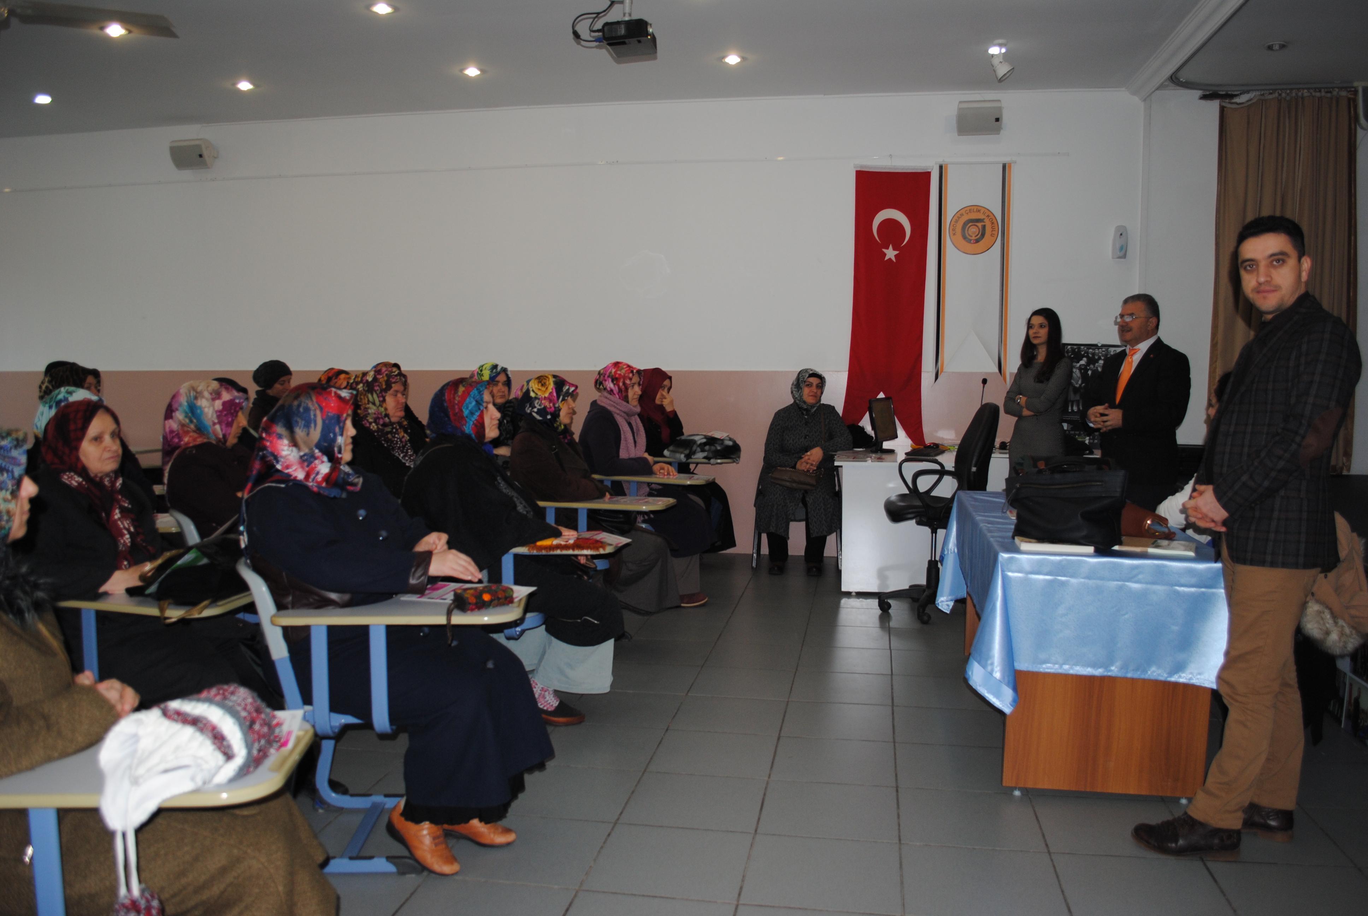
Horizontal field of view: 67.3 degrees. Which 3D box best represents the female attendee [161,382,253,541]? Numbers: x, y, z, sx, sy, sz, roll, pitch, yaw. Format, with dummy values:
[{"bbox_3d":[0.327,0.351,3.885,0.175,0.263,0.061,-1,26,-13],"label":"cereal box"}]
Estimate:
[{"bbox_3d":[-1.457,0.336,3.703,0.780,1.220,0.540,1,5,6],"label":"female attendee"}]

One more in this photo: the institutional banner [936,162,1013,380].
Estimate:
[{"bbox_3d":[1.884,-1.213,6.674,0.500,1.430,0.030,1,5,10],"label":"institutional banner"}]

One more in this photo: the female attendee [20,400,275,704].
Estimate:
[{"bbox_3d":[-1.516,0.424,2.887,0.800,1.190,0.550,2,5,14],"label":"female attendee"}]

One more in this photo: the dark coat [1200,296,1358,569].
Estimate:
[{"bbox_3d":[1.525,-0.068,2.656,0.340,0.710,0.480,0,5,0],"label":"dark coat"}]

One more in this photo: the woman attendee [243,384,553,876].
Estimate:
[{"bbox_3d":[-0.777,0.424,2.754,0.860,1.230,0.560,1,5,2],"label":"woman attendee"}]

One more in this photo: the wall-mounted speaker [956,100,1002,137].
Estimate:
[{"bbox_3d":[1.910,-2.197,6.652,0.285,0.205,0.190,0,19,8],"label":"wall-mounted speaker"}]

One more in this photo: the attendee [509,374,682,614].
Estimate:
[{"bbox_3d":[-0.401,0.250,4.666,0.820,1.250,0.550,1,5,3],"label":"attendee"}]

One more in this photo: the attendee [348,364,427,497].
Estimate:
[{"bbox_3d":[-1.219,0.231,4.744,0.800,1.325,0.540,1,5,13],"label":"attendee"}]

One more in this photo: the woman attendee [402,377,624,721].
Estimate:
[{"bbox_3d":[-0.647,0.340,3.763,0.850,1.270,0.560,0,5,3],"label":"woman attendee"}]

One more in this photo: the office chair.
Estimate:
[{"bbox_3d":[1.344,0.264,5.420,0.650,1.120,0.600,1,5,10],"label":"office chair"}]

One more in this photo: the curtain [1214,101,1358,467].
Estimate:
[{"bbox_3d":[3.692,-1.077,6.337,0.840,2.330,0.140,1,5,10],"label":"curtain"}]

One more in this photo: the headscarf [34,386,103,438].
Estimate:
[{"bbox_3d":[-2.350,-0.143,3.876,0.280,0.280,0.240,1,5,10],"label":"headscarf"}]

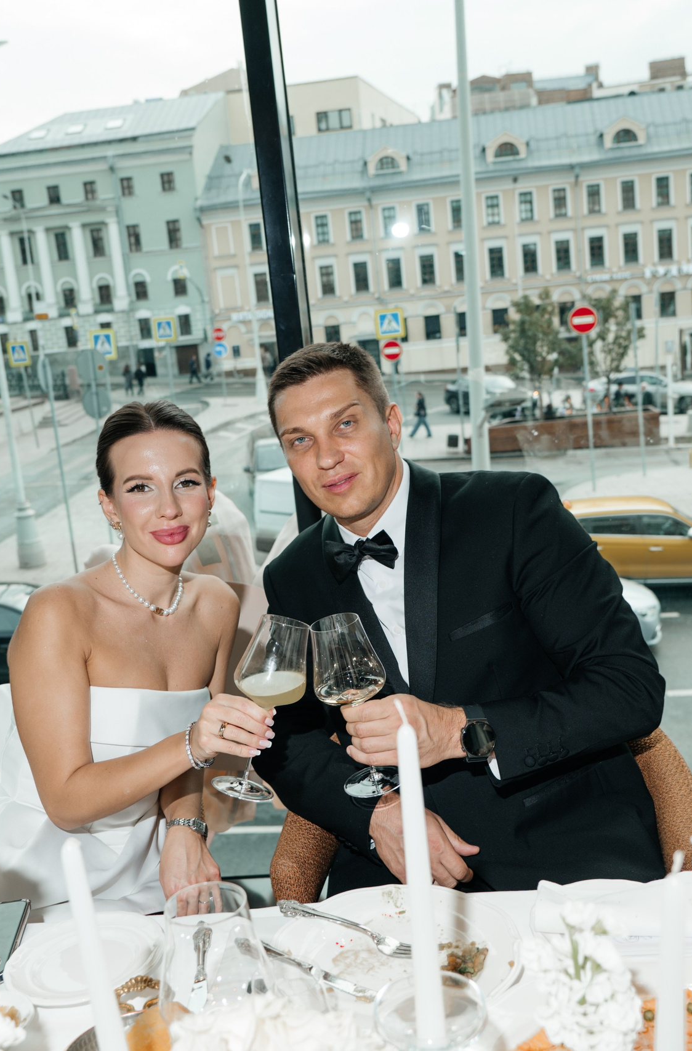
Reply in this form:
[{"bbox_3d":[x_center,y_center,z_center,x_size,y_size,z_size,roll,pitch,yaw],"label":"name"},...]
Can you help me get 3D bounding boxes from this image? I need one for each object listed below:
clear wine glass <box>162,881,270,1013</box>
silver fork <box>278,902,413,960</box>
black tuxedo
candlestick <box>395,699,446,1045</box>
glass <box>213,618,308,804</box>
[{"bbox_3d":[-0.094,0.391,0.810,0.088,0.217,0.088,-6,11,0],"label":"clear wine glass"},{"bbox_3d":[0.004,0.420,1.088,0.193,0.022,0.026,3,14,37],"label":"silver fork"},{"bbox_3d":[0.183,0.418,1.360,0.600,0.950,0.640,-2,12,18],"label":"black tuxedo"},{"bbox_3d":[0.058,0.298,0.889,0.025,0.320,0.025,-6,11,0],"label":"candlestick"},{"bbox_3d":[-0.097,0.215,1.255,0.088,0.215,0.088,14,6,-4],"label":"glass"}]

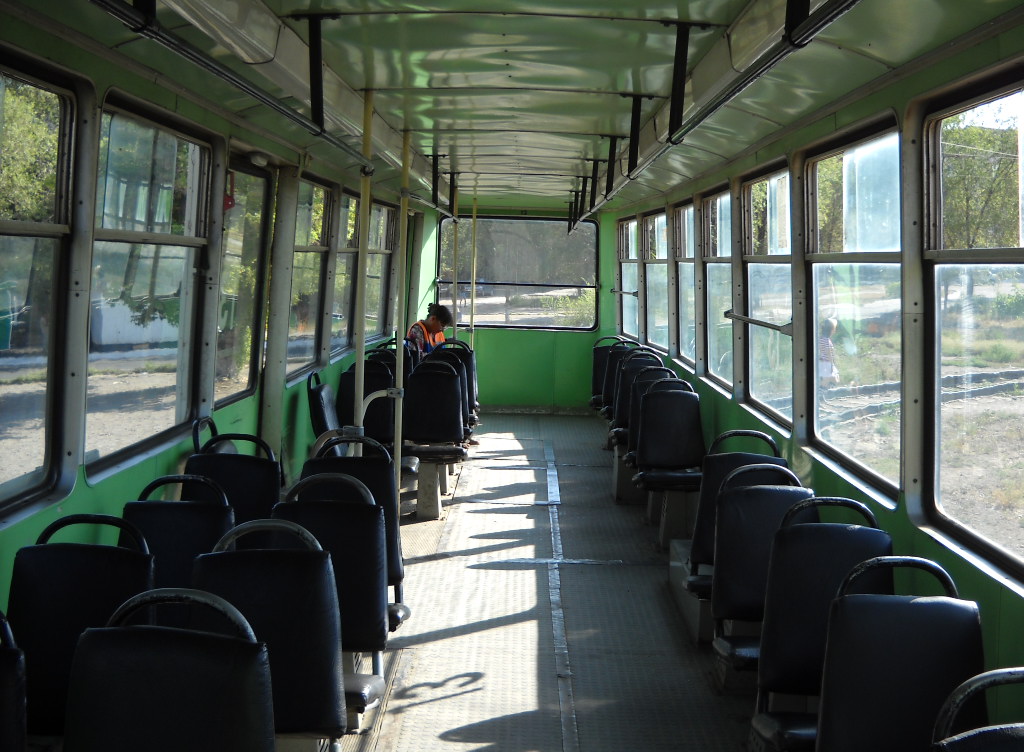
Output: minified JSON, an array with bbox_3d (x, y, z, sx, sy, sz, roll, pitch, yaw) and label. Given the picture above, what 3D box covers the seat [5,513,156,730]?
[{"bbox_3d":[-1.073,0.701,2.837,0.427,0.670,0.513,2,5,0],"label":"seat"}]

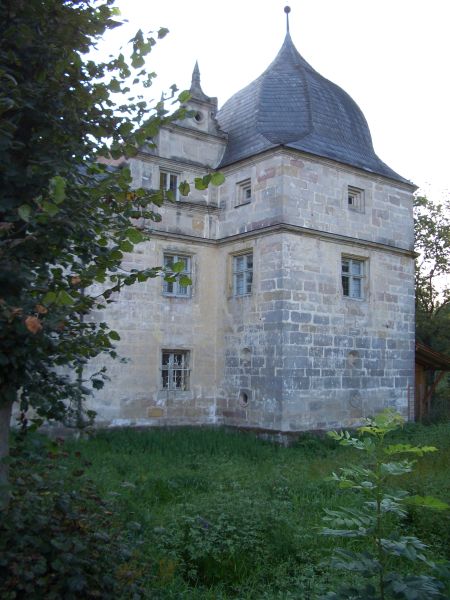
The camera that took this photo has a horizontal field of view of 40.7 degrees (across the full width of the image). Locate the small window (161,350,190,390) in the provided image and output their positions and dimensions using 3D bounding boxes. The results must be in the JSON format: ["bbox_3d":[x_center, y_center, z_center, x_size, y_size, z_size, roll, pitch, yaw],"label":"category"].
[{"bbox_3d":[-1.412,2.059,17.659,1.008,1.152,0.220,6,-8,-38],"label":"small window"}]

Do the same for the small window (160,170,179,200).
[{"bbox_3d":[-1.638,-3.395,17.989,0.656,0.848,0.200,6,-8,-38],"label":"small window"}]

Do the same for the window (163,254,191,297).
[{"bbox_3d":[-1.402,-0.716,17.913,0.960,1.280,0.200,6,-8,-38],"label":"window"}]

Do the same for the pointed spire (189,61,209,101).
[{"bbox_3d":[-0.847,-6.883,19.026,0.600,1.264,0.500,6,-8,-38],"label":"pointed spire"}]

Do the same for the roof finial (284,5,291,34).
[{"bbox_3d":[2.248,-10.047,21.754,0.240,1.112,0.240,1,-6,0],"label":"roof finial"}]

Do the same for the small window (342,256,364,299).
[{"bbox_3d":[3.948,-0.671,18.496,1.088,1.280,0.200,6,-8,-38],"label":"small window"}]

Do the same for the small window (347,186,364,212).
[{"bbox_3d":[4.069,-3.131,18.808,0.768,0.736,0.220,6,-8,-38],"label":"small window"}]

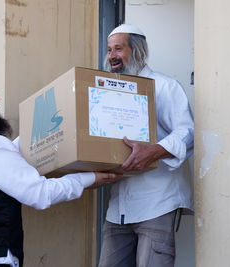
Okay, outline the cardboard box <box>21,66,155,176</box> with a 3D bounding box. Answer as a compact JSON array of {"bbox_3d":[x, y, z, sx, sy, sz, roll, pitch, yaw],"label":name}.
[{"bbox_3d":[-0.141,0.002,3.339,0.395,0.402,0.604,6,-16,-30],"label":"cardboard box"}]

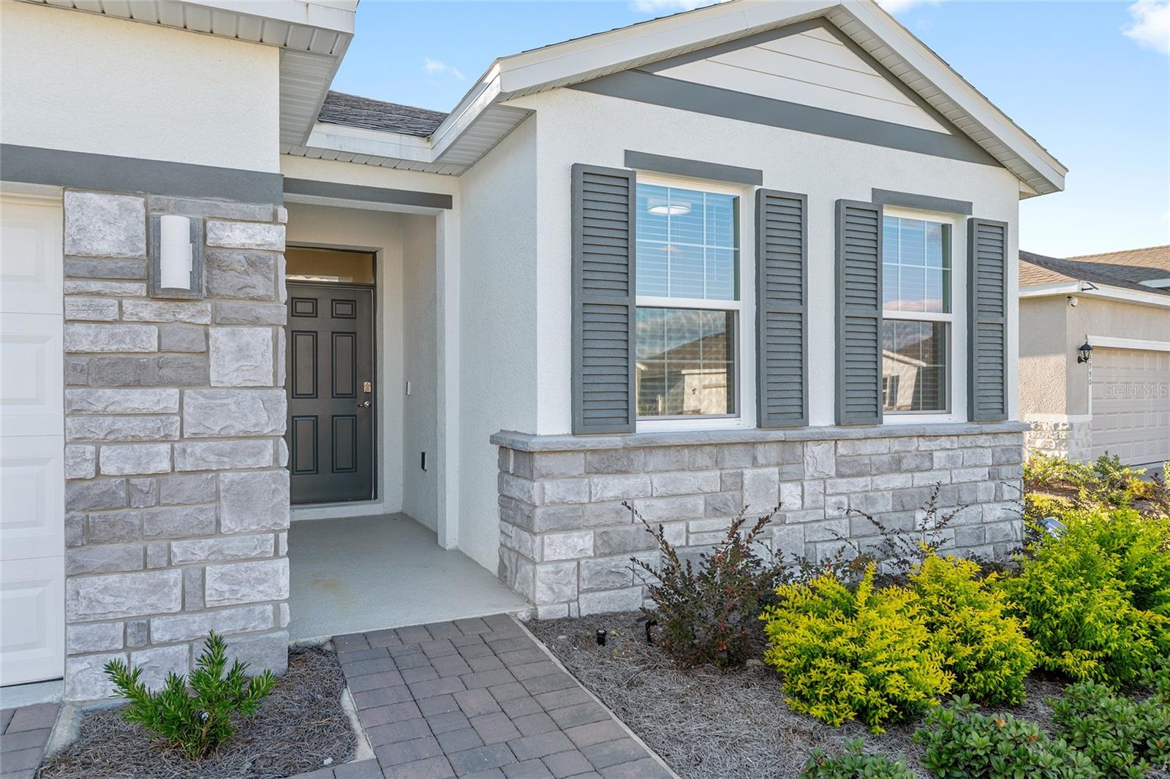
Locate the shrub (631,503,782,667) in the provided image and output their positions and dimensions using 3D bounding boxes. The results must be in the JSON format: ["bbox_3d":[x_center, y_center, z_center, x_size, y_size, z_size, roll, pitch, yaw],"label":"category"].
[{"bbox_3d":[0.594,0.935,3.800,0.703,0.764,0.663,0,0,0],"label":"shrub"}]

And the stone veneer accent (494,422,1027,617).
[{"bbox_3d":[1.408,0.757,5.334,4.090,1.015,0.643,0,1,-25],"label":"stone veneer accent"}]

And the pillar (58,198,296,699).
[{"bbox_3d":[-1.815,0.231,3.541,0.854,2.095,0.452,0,1,-25],"label":"pillar"}]

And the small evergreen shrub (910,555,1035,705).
[{"bbox_3d":[1.765,1.057,3.600,0.683,0.583,0.683,0,1,-25],"label":"small evergreen shrub"}]

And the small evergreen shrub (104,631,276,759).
[{"bbox_3d":[-1.423,1.088,2.818,0.563,0.432,0.502,0,1,-25],"label":"small evergreen shrub"}]

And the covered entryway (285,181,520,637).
[{"bbox_3d":[-1.568,-0.113,5.492,1.296,2.573,3.497,0,1,-25],"label":"covered entryway"}]

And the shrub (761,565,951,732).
[{"bbox_3d":[1.156,1.049,3.319,0.784,0.603,0.744,0,0,0],"label":"shrub"}]

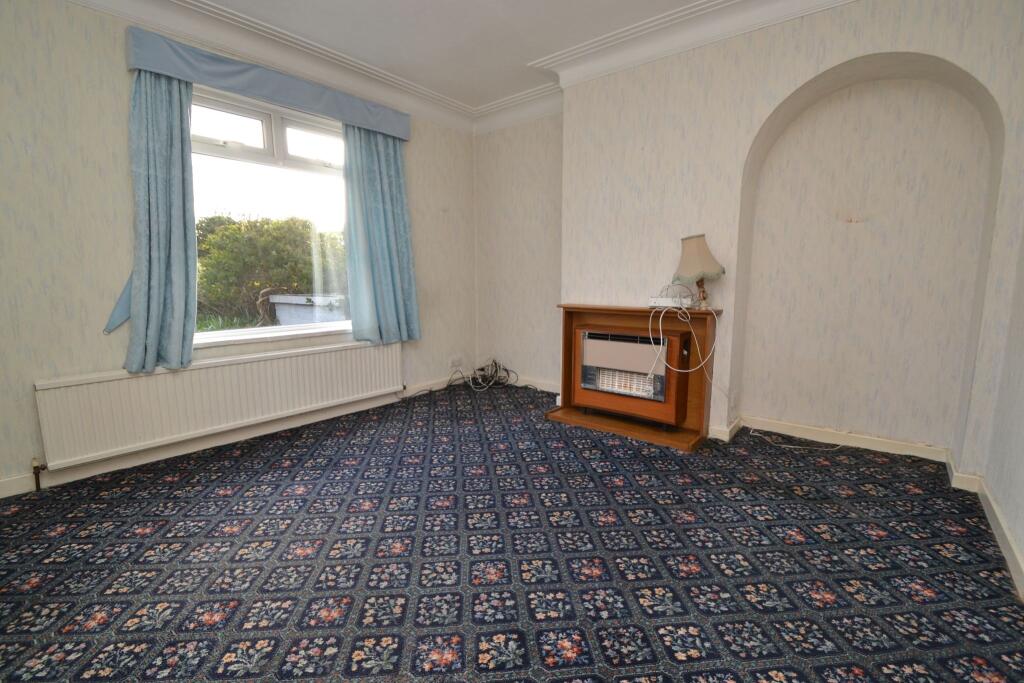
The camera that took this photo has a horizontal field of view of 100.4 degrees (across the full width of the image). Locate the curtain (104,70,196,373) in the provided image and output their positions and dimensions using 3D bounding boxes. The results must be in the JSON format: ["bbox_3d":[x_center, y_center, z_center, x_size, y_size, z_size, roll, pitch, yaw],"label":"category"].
[{"bbox_3d":[-2.018,-0.662,2.412,0.147,1.664,0.493,7,11,43],"label":"curtain"}]

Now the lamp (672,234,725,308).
[{"bbox_3d":[1.152,-0.425,2.634,0.283,0.457,0.284,5,10,35],"label":"lamp"}]

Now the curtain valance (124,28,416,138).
[{"bbox_3d":[-1.460,-1.654,2.913,0.131,0.215,1.714,7,11,43],"label":"curtain valance"}]

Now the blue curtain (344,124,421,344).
[{"bbox_3d":[-1.030,-0.814,3.436,0.147,1.682,0.593,7,11,43],"label":"blue curtain"}]

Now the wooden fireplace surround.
[{"bbox_3d":[0.797,0.194,2.953,1.118,0.851,0.378,5,10,35],"label":"wooden fireplace surround"}]

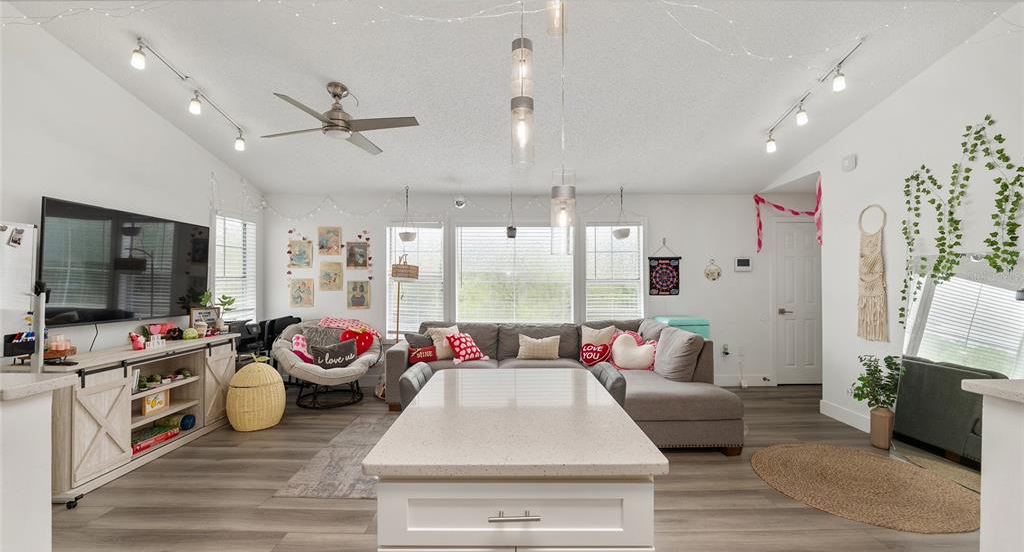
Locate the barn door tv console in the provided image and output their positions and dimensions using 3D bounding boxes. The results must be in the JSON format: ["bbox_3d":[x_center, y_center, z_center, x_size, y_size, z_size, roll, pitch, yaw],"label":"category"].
[{"bbox_3d":[-2.755,0.946,3.000,0.480,0.780,1.440,0,-1,0],"label":"barn door tv console"}]

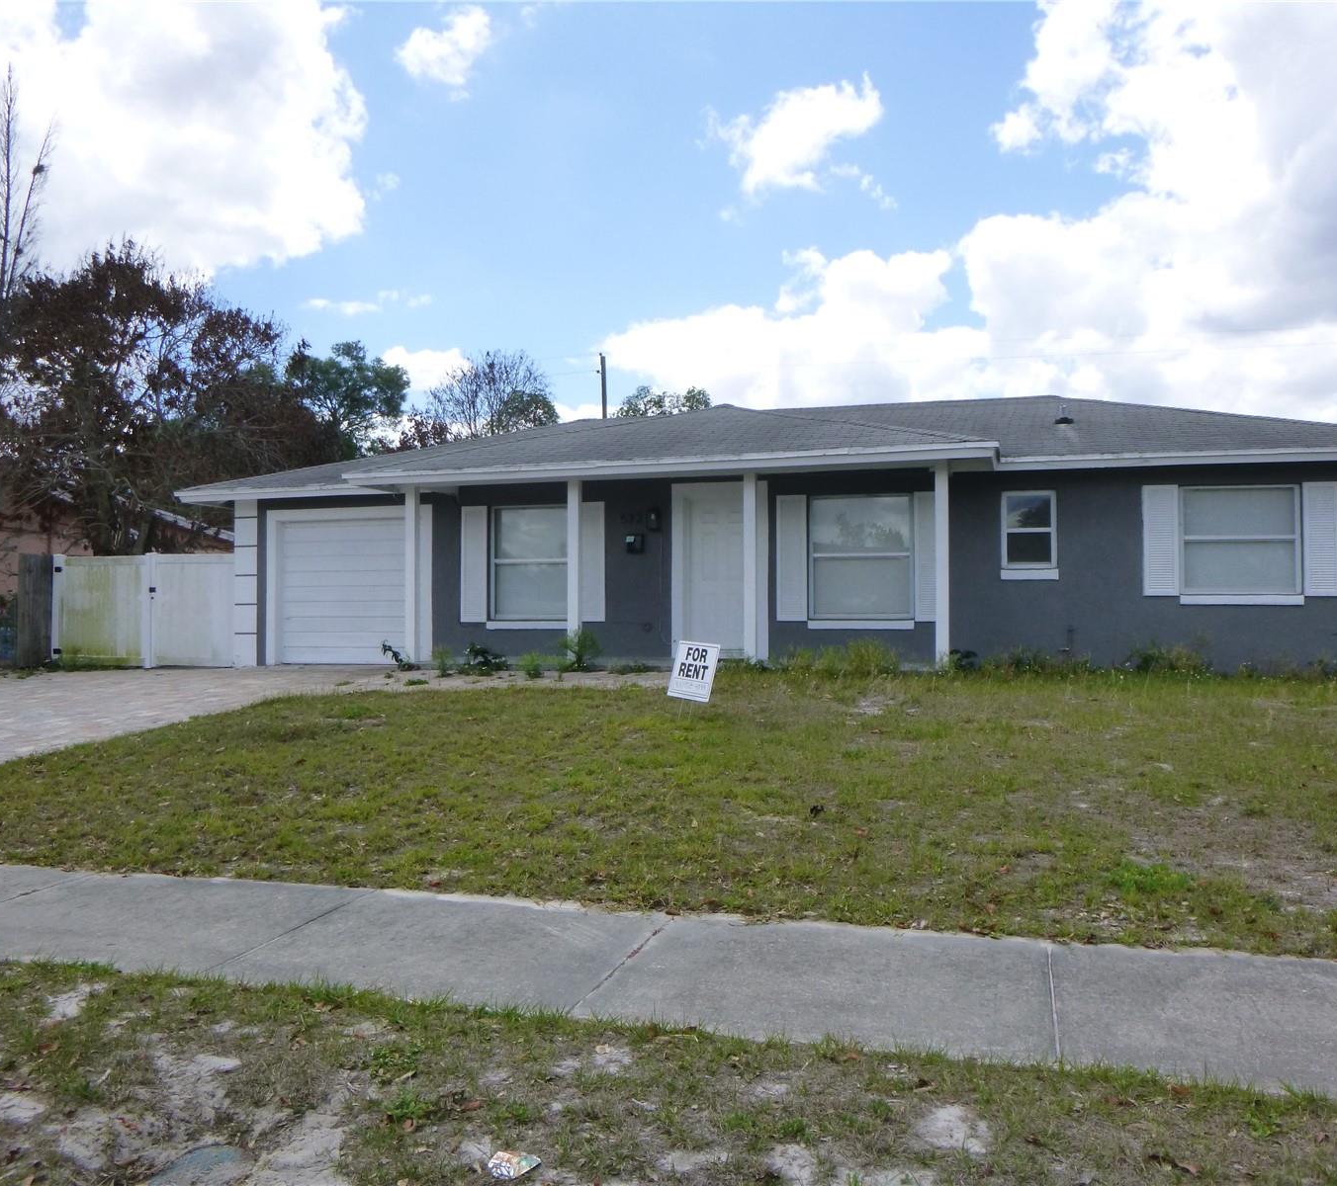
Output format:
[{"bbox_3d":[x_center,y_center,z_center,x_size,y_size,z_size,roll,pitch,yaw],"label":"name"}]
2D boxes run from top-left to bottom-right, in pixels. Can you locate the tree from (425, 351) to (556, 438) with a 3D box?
[{"bbox_3d":[-5.550,-3.074,36.066,4.300,9.230,4.200,0,-1,0],"label":"tree"}]

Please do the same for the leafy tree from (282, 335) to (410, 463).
[{"bbox_3d":[-9.228,-2.925,33.062,4.200,8.820,4.200,0,-1,0],"label":"leafy tree"}]

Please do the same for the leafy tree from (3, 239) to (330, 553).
[{"bbox_3d":[-10.334,-2.990,23.562,6.700,8.580,6.000,0,-1,0],"label":"leafy tree"}]

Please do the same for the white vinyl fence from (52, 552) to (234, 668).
[{"bbox_3d":[-8.220,0.281,17.900,3.350,1.800,0.130,0,-1,17],"label":"white vinyl fence"}]

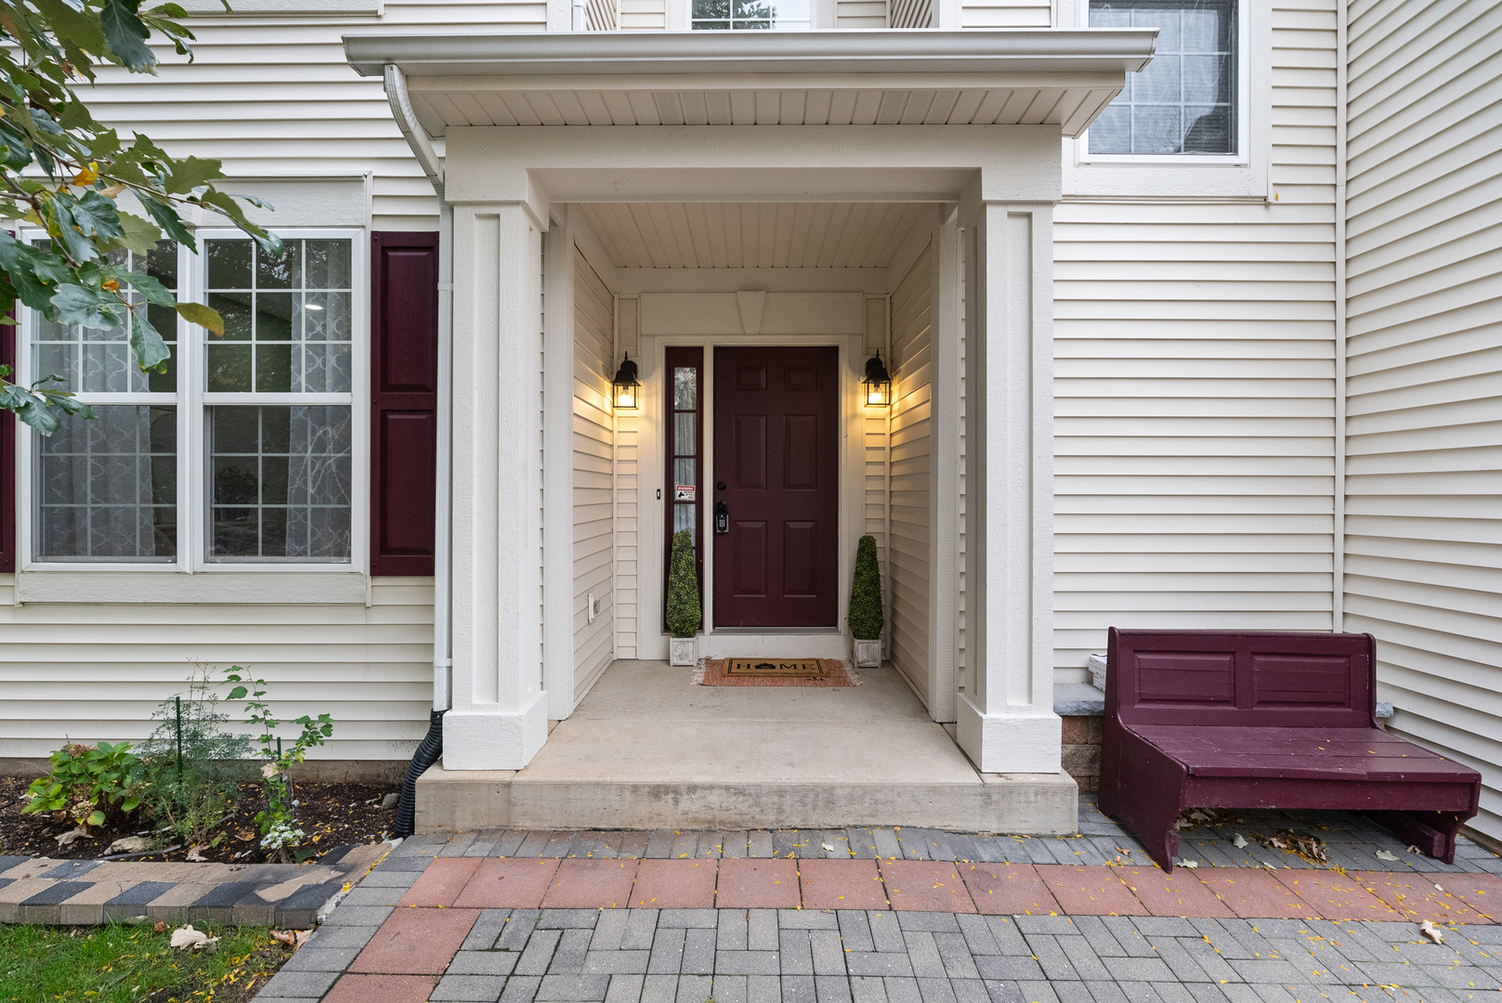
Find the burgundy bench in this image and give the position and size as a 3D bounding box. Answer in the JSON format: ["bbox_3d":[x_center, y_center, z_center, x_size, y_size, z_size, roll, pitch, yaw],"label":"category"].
[{"bbox_3d":[2.145,0.980,2.760,1.130,0.820,0.590,0,1,0],"label":"burgundy bench"}]

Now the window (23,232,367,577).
[{"bbox_3d":[-2.925,-0.525,3.520,1.790,1.790,0.100,0,1,0],"label":"window"}]

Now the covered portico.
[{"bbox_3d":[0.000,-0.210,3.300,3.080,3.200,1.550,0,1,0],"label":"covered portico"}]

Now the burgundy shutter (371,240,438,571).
[{"bbox_3d":[-1.795,-0.505,3.480,0.360,1.790,0.040,0,1,0],"label":"burgundy shutter"}]

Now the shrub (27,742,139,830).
[{"bbox_3d":[-3.100,1.310,3.120,0.550,0.410,0.500,0,1,0],"label":"shrub"}]

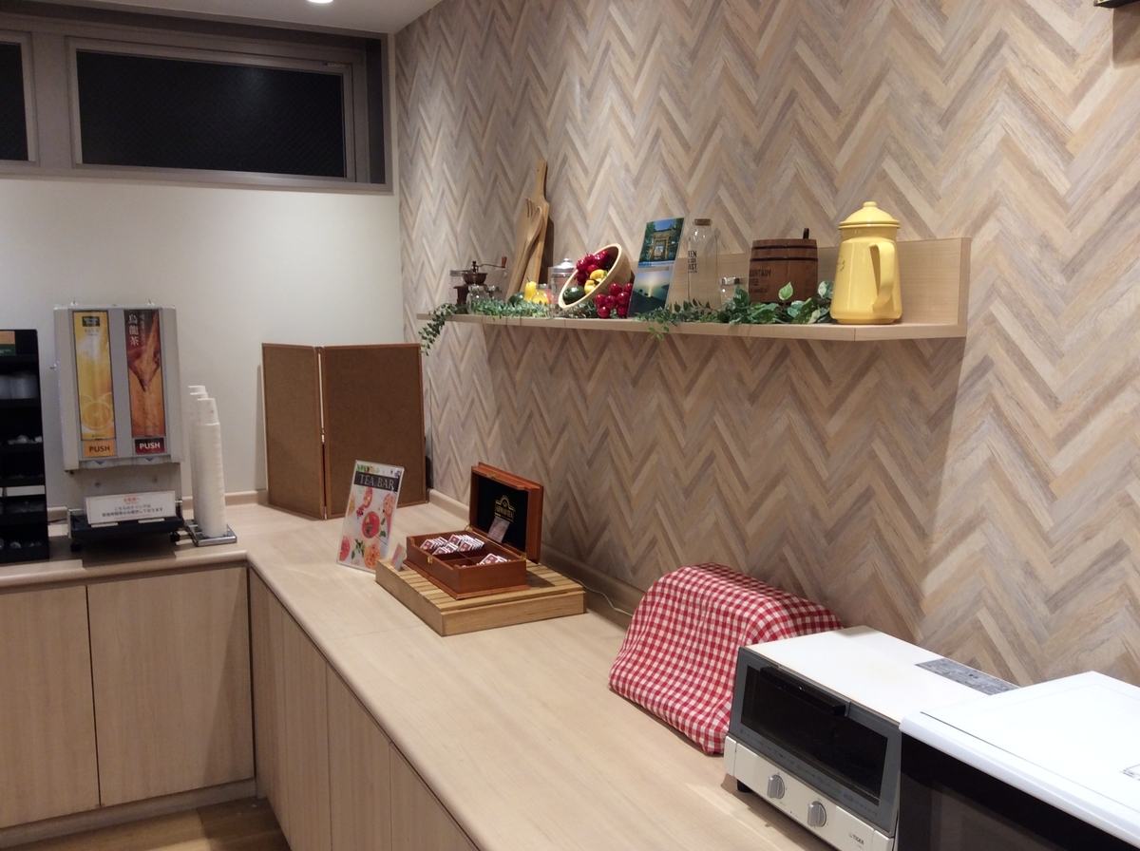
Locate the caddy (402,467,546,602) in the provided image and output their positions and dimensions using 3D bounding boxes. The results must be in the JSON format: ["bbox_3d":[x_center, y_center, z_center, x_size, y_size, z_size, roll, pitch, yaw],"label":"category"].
[{"bbox_3d":[-0.260,0.262,2.768,0.237,0.255,0.428,-4,8,-26],"label":"caddy"}]

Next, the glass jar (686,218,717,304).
[{"bbox_3d":[0.280,-0.326,2.204,0.062,0.208,0.062,0,7,0],"label":"glass jar"}]

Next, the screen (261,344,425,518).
[{"bbox_3d":[-0.864,0.013,3.875,0.617,0.614,0.348,0,7,0],"label":"screen"}]

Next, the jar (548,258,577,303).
[{"bbox_3d":[-0.009,-0.355,2.709,0.077,0.148,0.077,0,7,0],"label":"jar"}]

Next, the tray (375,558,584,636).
[{"bbox_3d":[-0.248,0.421,2.767,0.379,0.060,0.540,-4,8,-26],"label":"tray"}]

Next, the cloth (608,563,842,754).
[{"bbox_3d":[0.289,0.423,2.001,0.301,0.232,0.371,-4,8,-26],"label":"cloth"}]

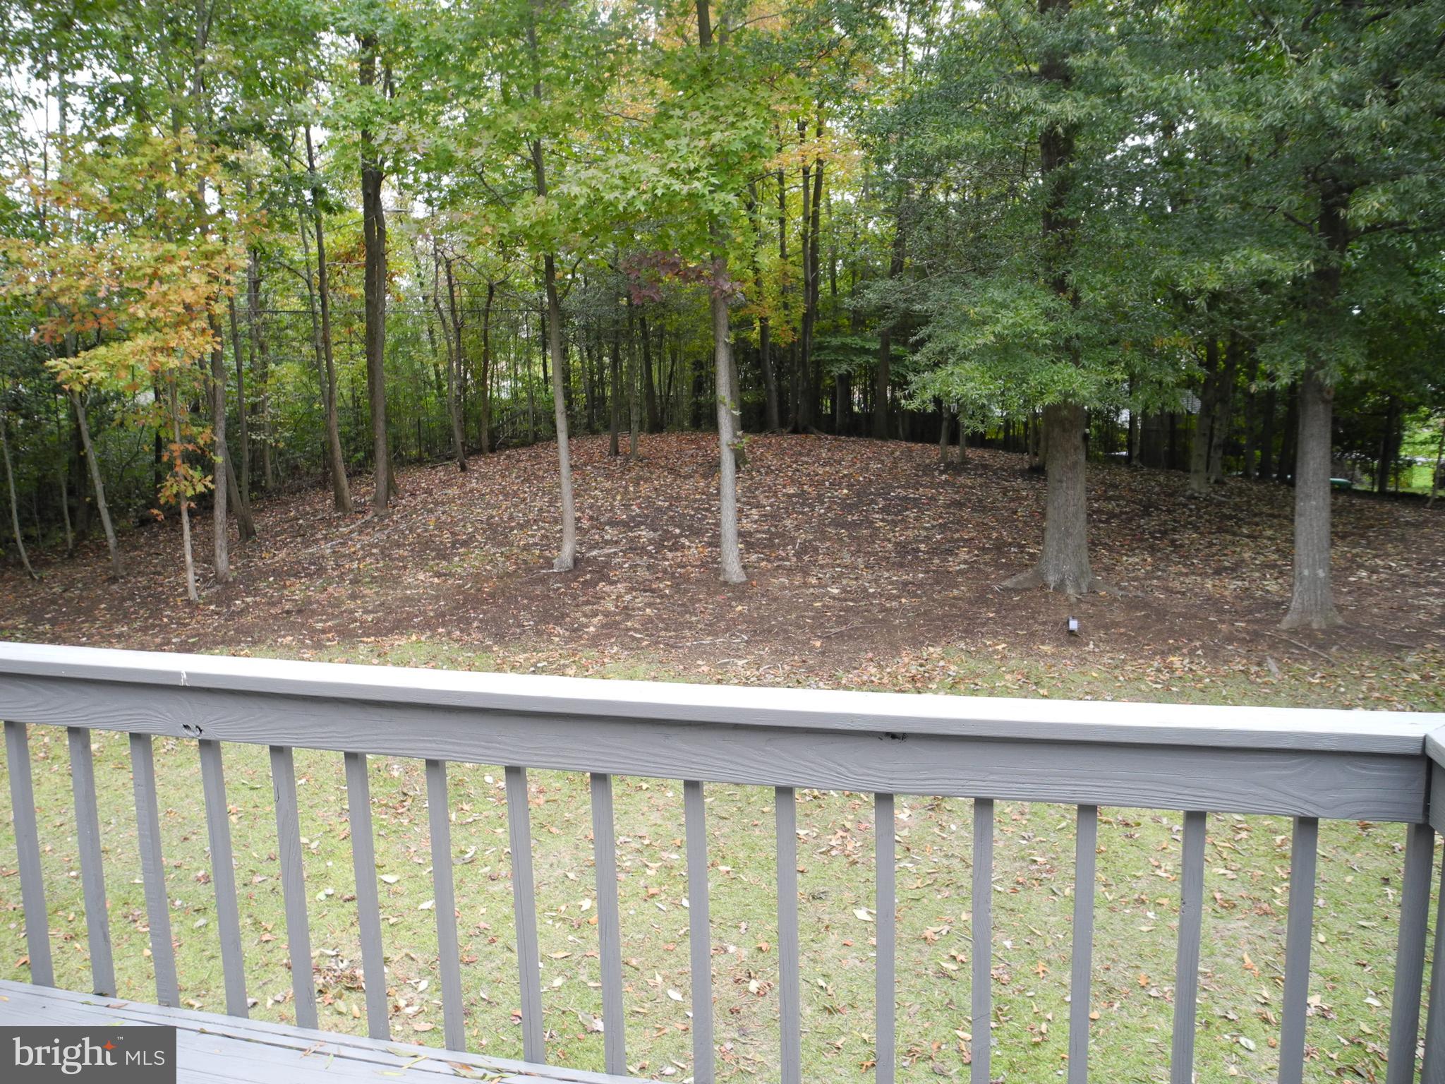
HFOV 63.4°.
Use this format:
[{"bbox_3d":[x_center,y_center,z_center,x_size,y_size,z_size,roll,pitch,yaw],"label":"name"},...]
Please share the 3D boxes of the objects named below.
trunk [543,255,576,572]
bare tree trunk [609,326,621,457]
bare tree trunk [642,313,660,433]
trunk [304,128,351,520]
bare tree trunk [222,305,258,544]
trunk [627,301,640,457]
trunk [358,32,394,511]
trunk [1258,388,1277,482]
[{"bbox_3d":[-2.207,-1.714,15.777,0.232,4.218,0.193,-3,9,-8],"label":"trunk"},{"bbox_3d":[-2.364,-3.333,25.900,0.215,2.868,0.190,1,9,-6],"label":"bare tree trunk"},{"bbox_3d":[-1.838,-4.234,29.412,0.316,2.986,0.273,-4,9,-3],"label":"bare tree trunk"},{"bbox_3d":[-6.249,-3.466,18.580,0.320,6.020,0.320,-1,8,0],"label":"trunk"},{"bbox_3d":[-7.132,-1.717,17.257,0.280,3.490,0.280,0,8,0],"label":"bare tree trunk"},{"bbox_3d":[-1.977,-3.505,25.593,0.213,3.282,0.188,-1,9,-4],"label":"trunk"},{"bbox_3d":[-5.469,-4.179,18.484,0.420,7.390,0.380,1,8,0],"label":"trunk"},{"bbox_3d":[12.036,-2.416,25.856,0.320,2.070,0.320,-3,8,0],"label":"trunk"}]

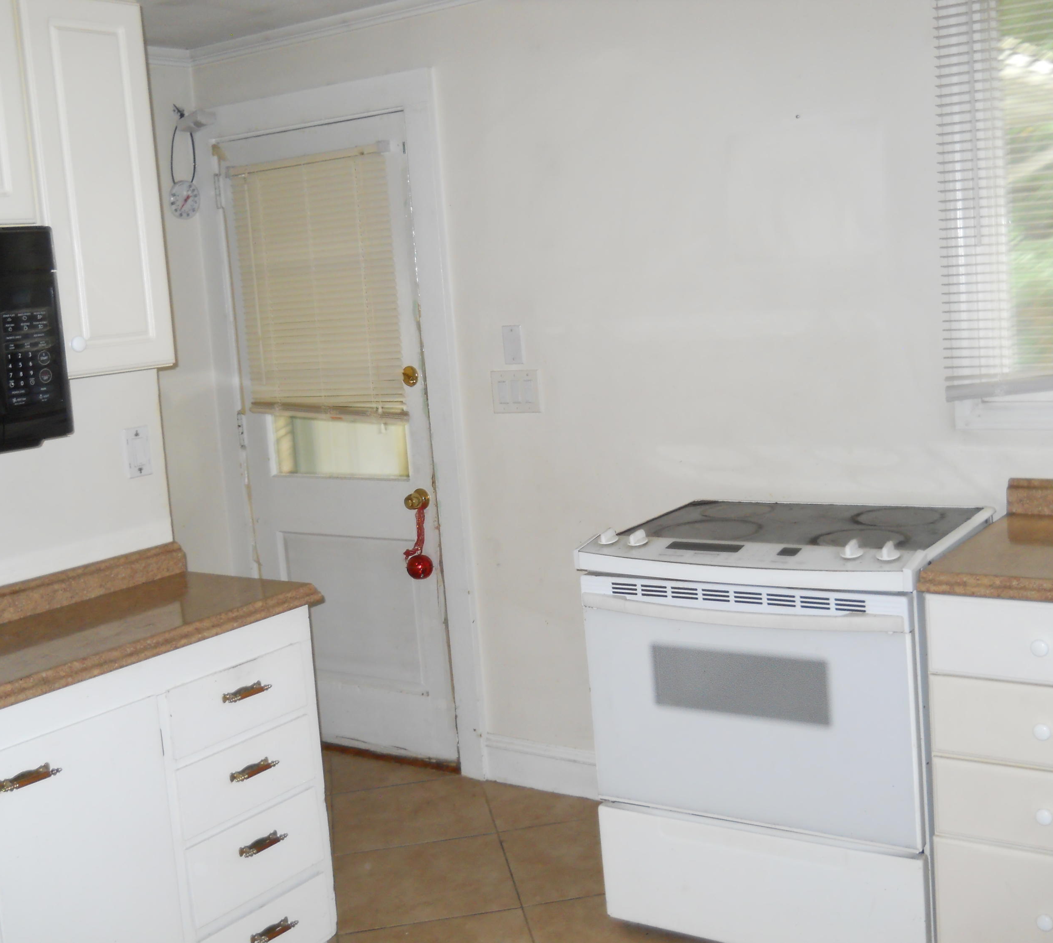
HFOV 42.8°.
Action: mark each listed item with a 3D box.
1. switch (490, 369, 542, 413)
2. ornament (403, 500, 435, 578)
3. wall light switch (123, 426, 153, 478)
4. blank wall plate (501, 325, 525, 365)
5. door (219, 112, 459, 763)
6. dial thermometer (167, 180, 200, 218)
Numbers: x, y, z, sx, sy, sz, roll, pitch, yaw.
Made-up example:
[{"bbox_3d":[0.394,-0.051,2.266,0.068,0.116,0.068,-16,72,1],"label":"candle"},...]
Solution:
[{"bbox_3d":[-0.036,-0.235,3.990,0.167,0.125,0.012,1,9,33],"label":"switch"},{"bbox_3d":[-0.338,0.220,4.219,0.085,0.243,0.080,-4,8,1],"label":"ornament"},{"bbox_3d":[-0.881,-0.045,3.071,0.012,0.113,0.069,1,9,33],"label":"wall light switch"},{"bbox_3d":[-0.041,-0.373,3.971,0.069,0.114,0.008,1,9,33],"label":"blank wall plate"},{"bbox_3d":[-0.614,-0.085,4.423,0.797,2.040,0.045,1,9,33],"label":"door"},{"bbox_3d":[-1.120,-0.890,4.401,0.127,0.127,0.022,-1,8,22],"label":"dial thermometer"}]

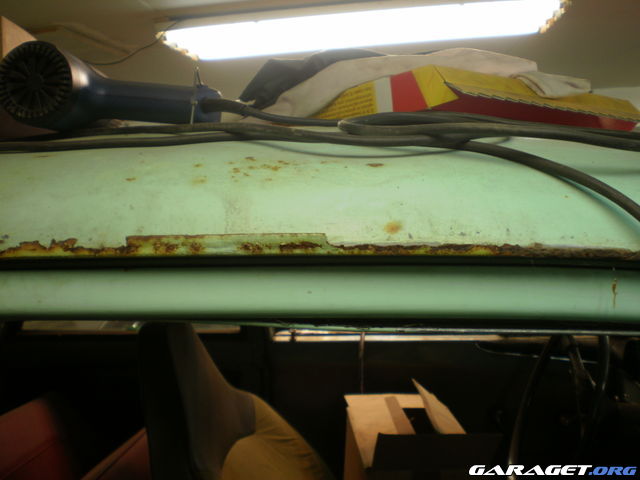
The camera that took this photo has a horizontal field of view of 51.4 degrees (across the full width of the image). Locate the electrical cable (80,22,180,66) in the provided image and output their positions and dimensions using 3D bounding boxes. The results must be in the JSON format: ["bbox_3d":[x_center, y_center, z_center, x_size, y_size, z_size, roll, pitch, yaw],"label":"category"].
[{"bbox_3d":[-0.555,-0.573,1.950,0.285,0.130,0.060,0,6,-7],"label":"electrical cable"}]

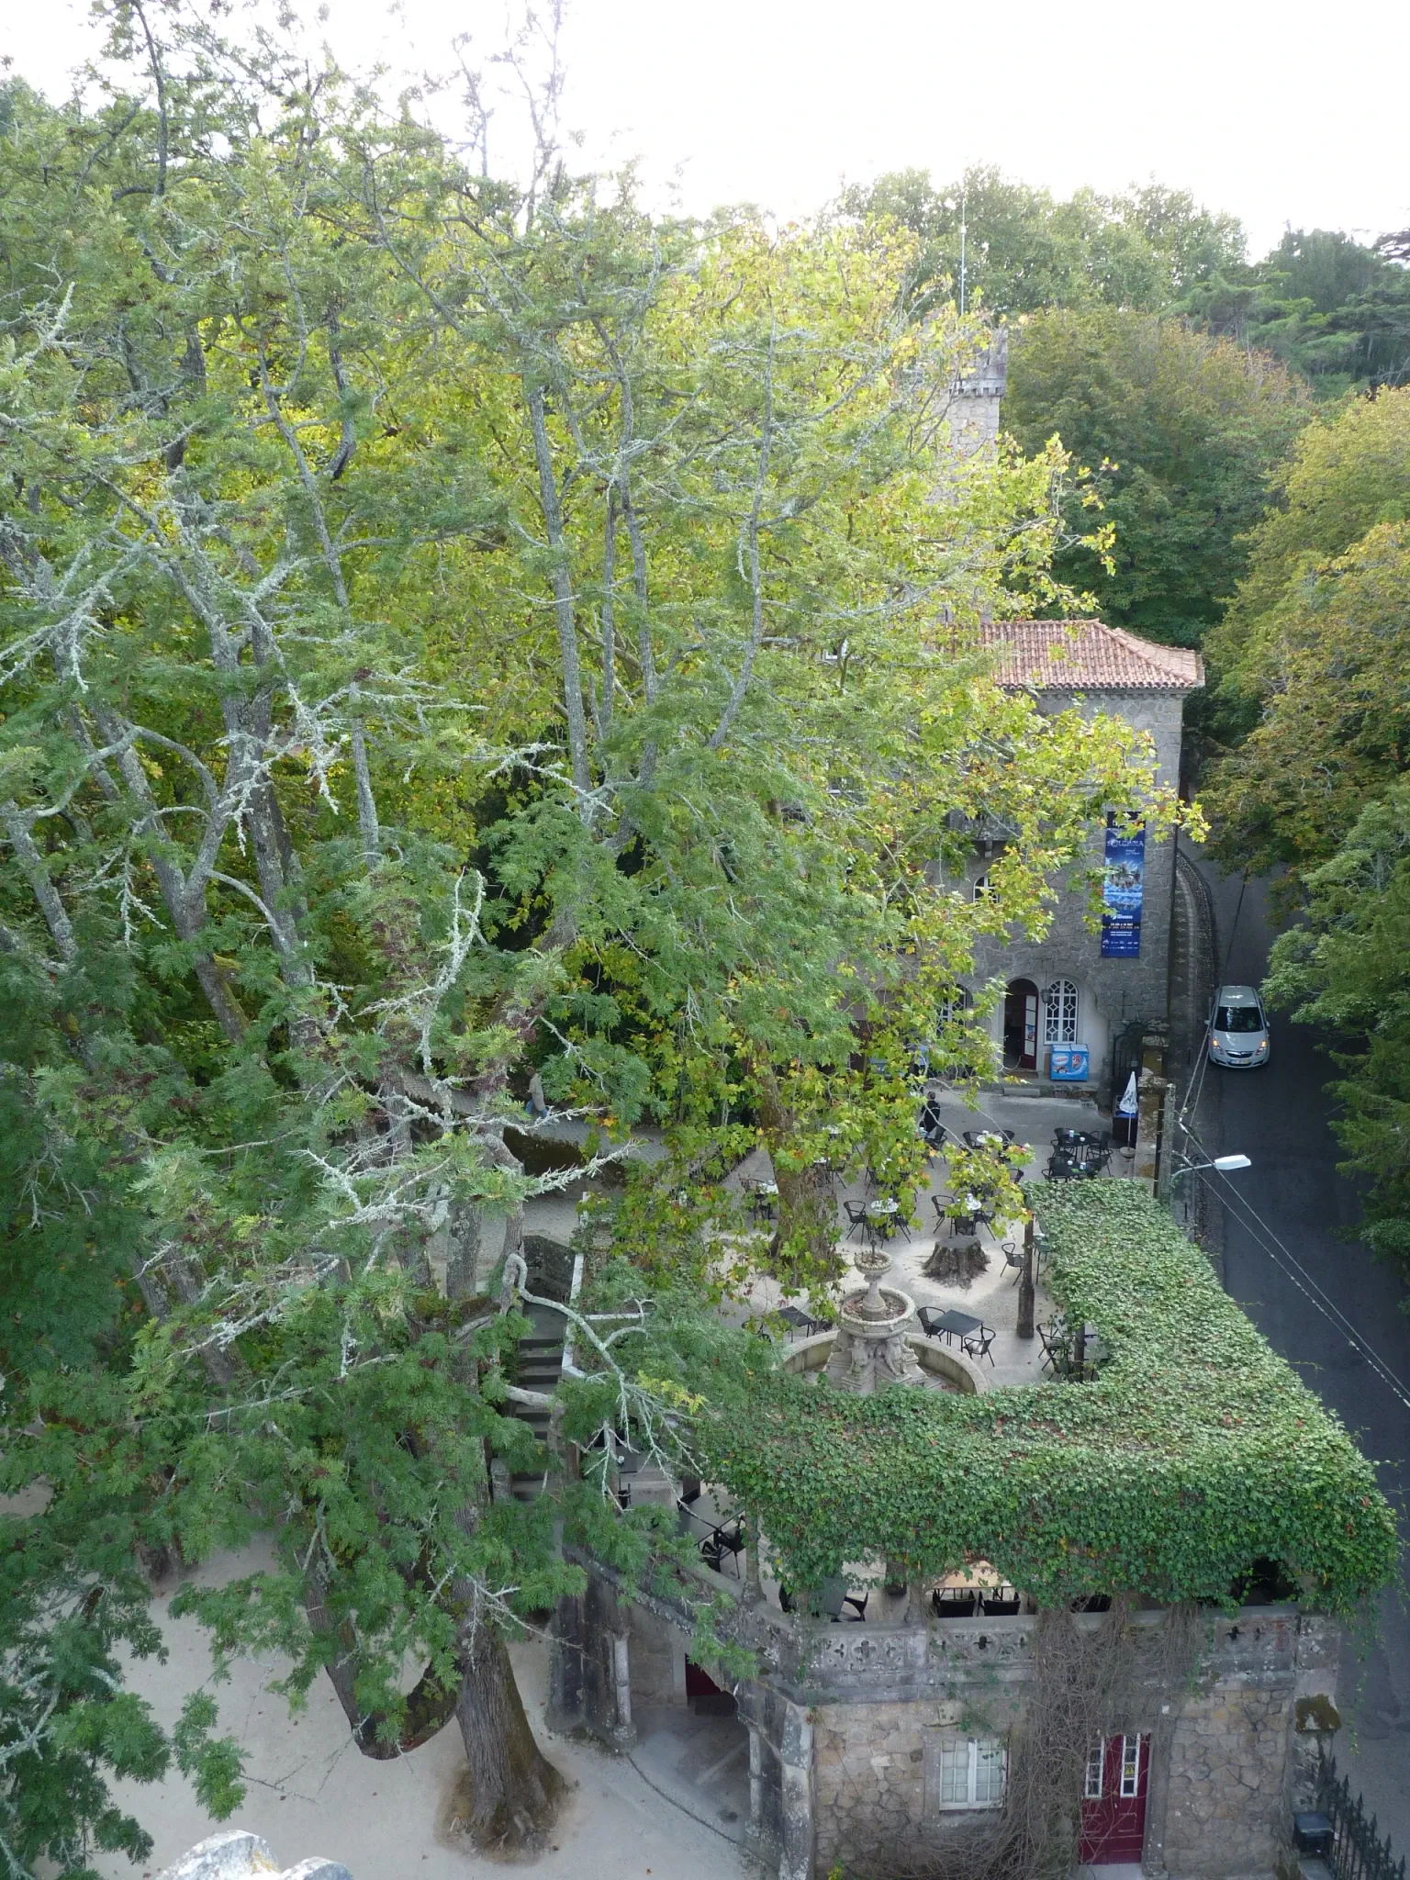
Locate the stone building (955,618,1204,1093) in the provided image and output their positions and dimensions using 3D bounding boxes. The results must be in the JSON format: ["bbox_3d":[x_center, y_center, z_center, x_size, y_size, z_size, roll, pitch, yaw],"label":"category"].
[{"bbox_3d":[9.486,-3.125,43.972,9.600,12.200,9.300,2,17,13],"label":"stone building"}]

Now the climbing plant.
[{"bbox_3d":[4.408,7.053,23.866,9.200,2.200,8.700,-2,16,0],"label":"climbing plant"}]

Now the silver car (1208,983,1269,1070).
[{"bbox_3d":[16.502,2.618,45.379,1.750,1.490,4.000,3,21,17],"label":"silver car"}]

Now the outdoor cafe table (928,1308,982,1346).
[{"bbox_3d":[4.847,7.720,28.172,0.720,0.730,0.720,13,22,43],"label":"outdoor cafe table"}]

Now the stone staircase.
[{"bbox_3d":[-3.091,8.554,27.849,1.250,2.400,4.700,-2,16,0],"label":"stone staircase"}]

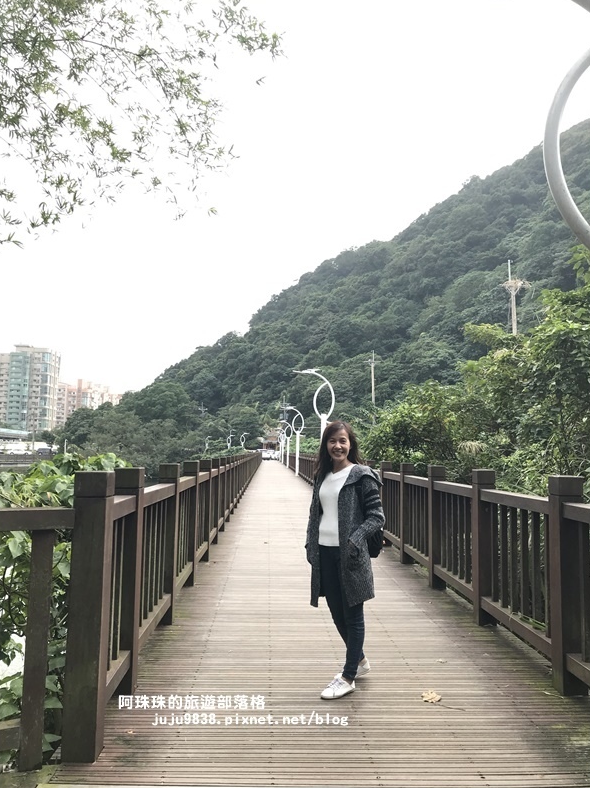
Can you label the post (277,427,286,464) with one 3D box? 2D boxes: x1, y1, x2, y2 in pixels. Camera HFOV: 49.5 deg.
[{"bbox_3d":[-1.577,5.881,71.757,1.310,3.970,0.270,1,-5,-2],"label":"post"}]

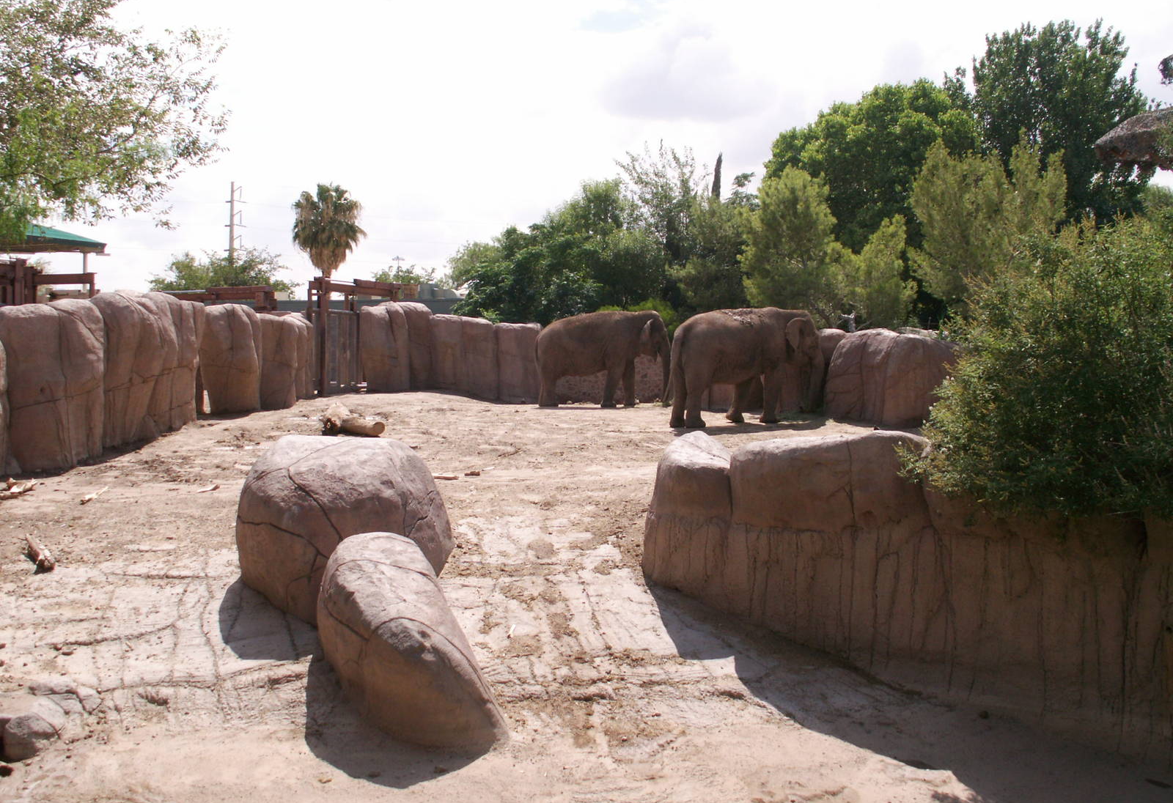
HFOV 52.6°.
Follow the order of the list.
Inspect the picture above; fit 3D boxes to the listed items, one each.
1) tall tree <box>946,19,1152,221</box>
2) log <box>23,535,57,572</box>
[{"bbox_3d":[16.591,-7.417,42.583,7.250,12.390,7.250,0,4,0],"label":"tall tree"},{"bbox_3d":[-4.989,1.388,10.825,0.200,0.200,0.950,-2,5,-27],"label":"log"}]

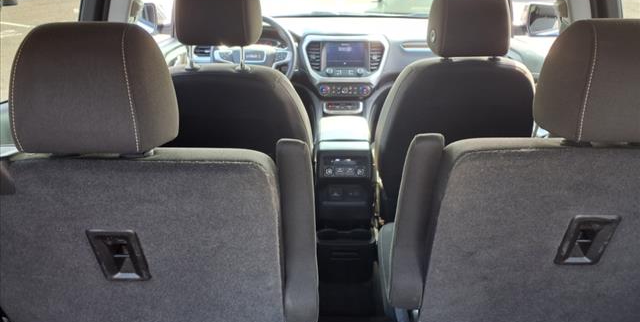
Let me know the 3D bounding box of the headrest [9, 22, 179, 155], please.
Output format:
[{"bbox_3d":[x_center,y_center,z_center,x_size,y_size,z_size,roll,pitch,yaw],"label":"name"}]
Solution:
[{"bbox_3d":[-0.358,-0.116,0.800,0.262,0.210,0.130,1,29,1],"label":"headrest"}]

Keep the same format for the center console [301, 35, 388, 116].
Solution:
[{"bbox_3d":[0.095,-0.407,2.302,0.400,0.310,0.270,1,23,1],"label":"center console"}]

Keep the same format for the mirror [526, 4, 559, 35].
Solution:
[{"bbox_3d":[1.068,-0.682,2.400,0.200,0.165,0.110,4,23,10],"label":"mirror"}]

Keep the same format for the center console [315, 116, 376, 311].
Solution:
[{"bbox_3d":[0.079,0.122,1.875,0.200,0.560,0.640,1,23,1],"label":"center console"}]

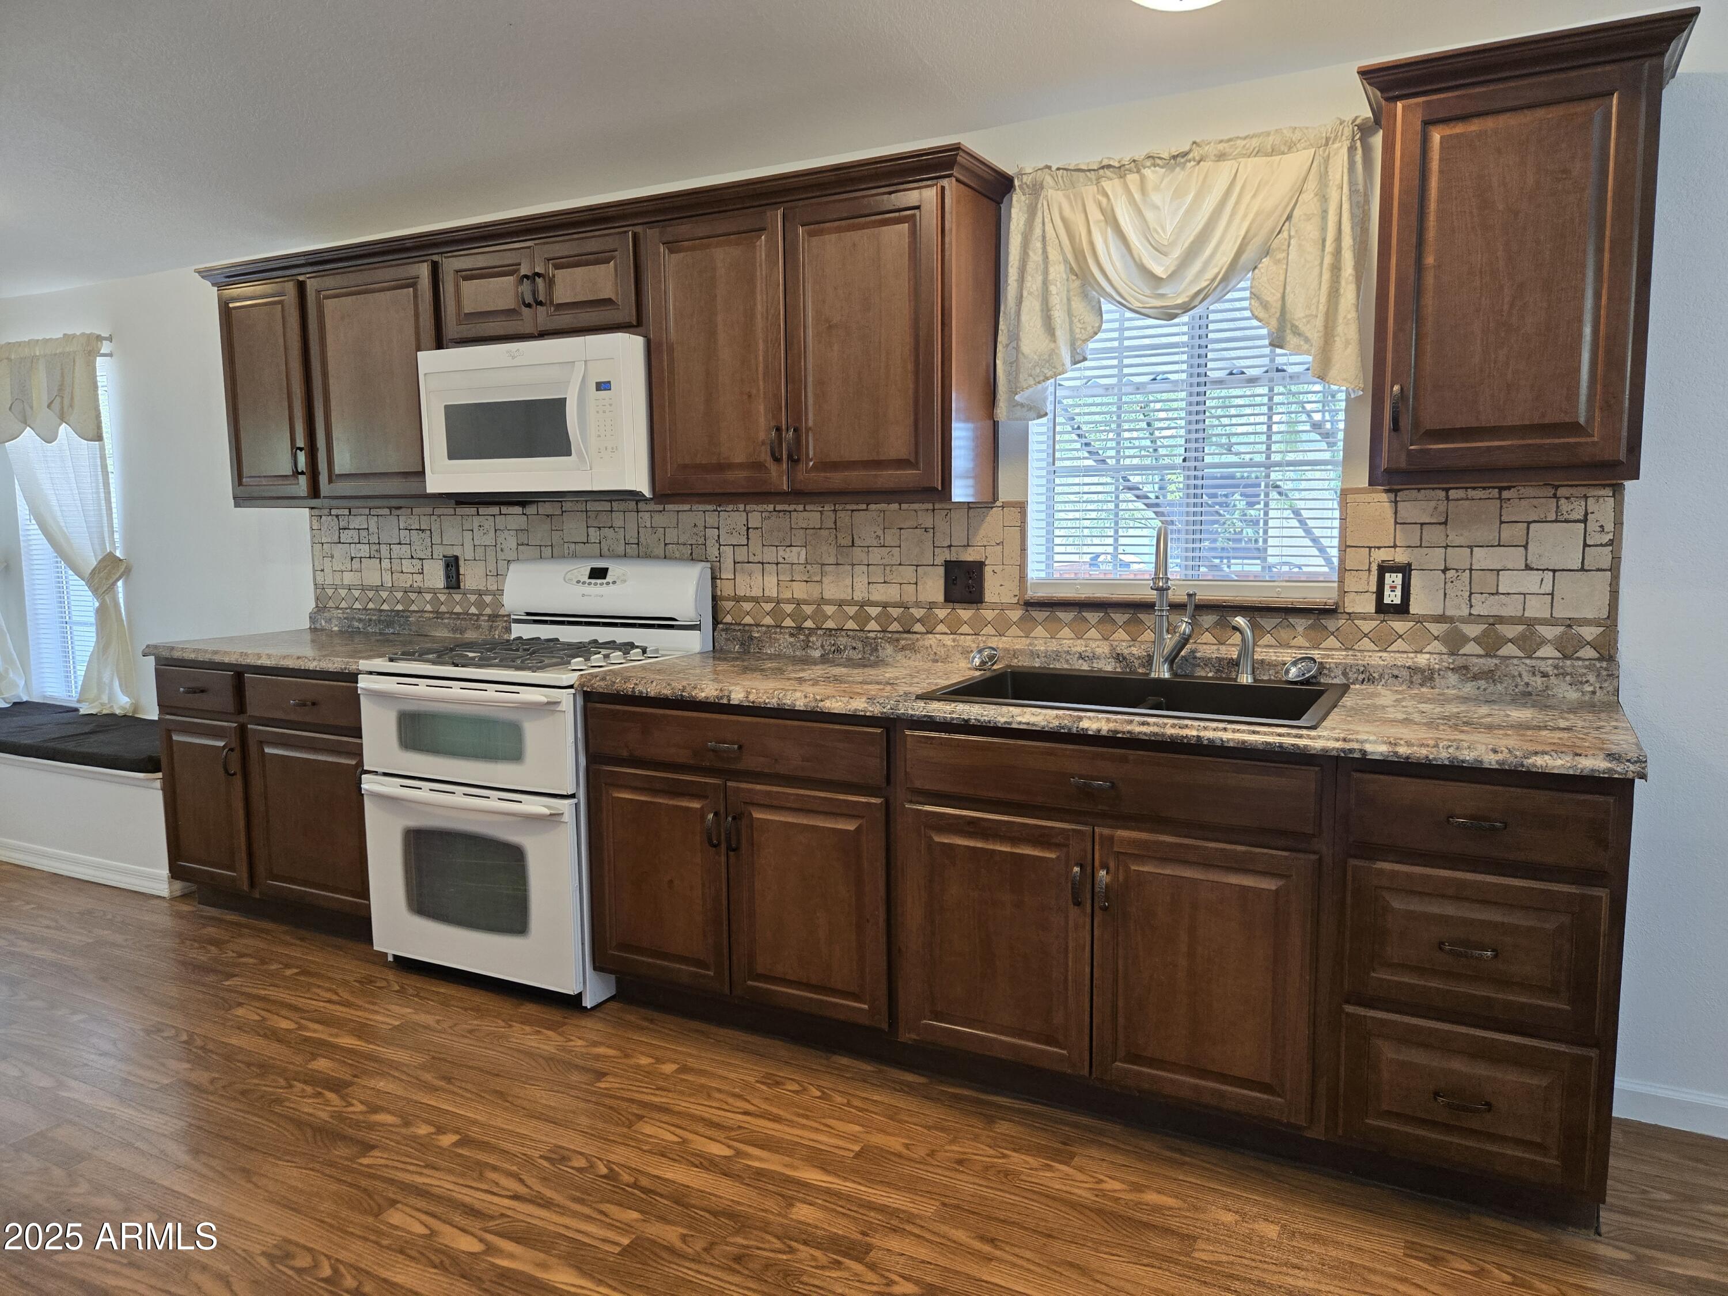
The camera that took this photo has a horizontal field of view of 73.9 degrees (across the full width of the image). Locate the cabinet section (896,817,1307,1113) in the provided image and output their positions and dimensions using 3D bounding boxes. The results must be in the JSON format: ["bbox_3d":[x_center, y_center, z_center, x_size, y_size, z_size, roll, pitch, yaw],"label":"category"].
[{"bbox_3d":[0.610,0.613,2.648,0.875,0.565,0.570,3,7,27],"label":"cabinet section"}]

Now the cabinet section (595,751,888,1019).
[{"bbox_3d":[-0.196,0.573,3.068,0.885,0.565,0.570,3,7,27],"label":"cabinet section"}]

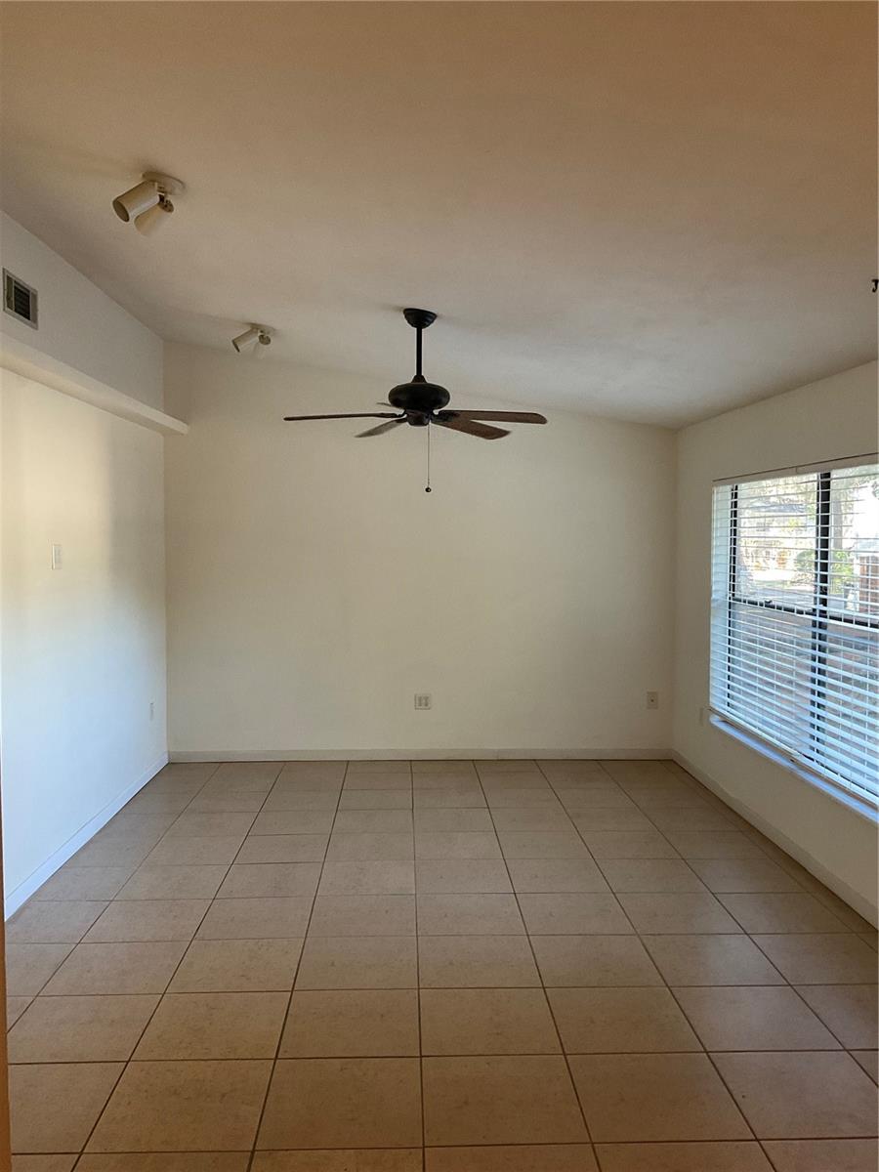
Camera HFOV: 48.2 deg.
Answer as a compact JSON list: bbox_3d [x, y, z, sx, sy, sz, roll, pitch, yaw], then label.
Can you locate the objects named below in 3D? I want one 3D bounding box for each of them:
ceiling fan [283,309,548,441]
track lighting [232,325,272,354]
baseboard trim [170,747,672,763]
[{"bbox_3d":[-0.092,-1.038,4.717,1.280,0.565,1.280,0,3,-2],"label":"ceiling fan"},{"bbox_3d":[-1.074,-1.436,5.806,0.240,0.184,0.220,1,3,10],"label":"track lighting"},{"bbox_3d":[-0.115,1.218,7.056,3.615,0.081,0.015,0,3,-2],"label":"baseboard trim"}]

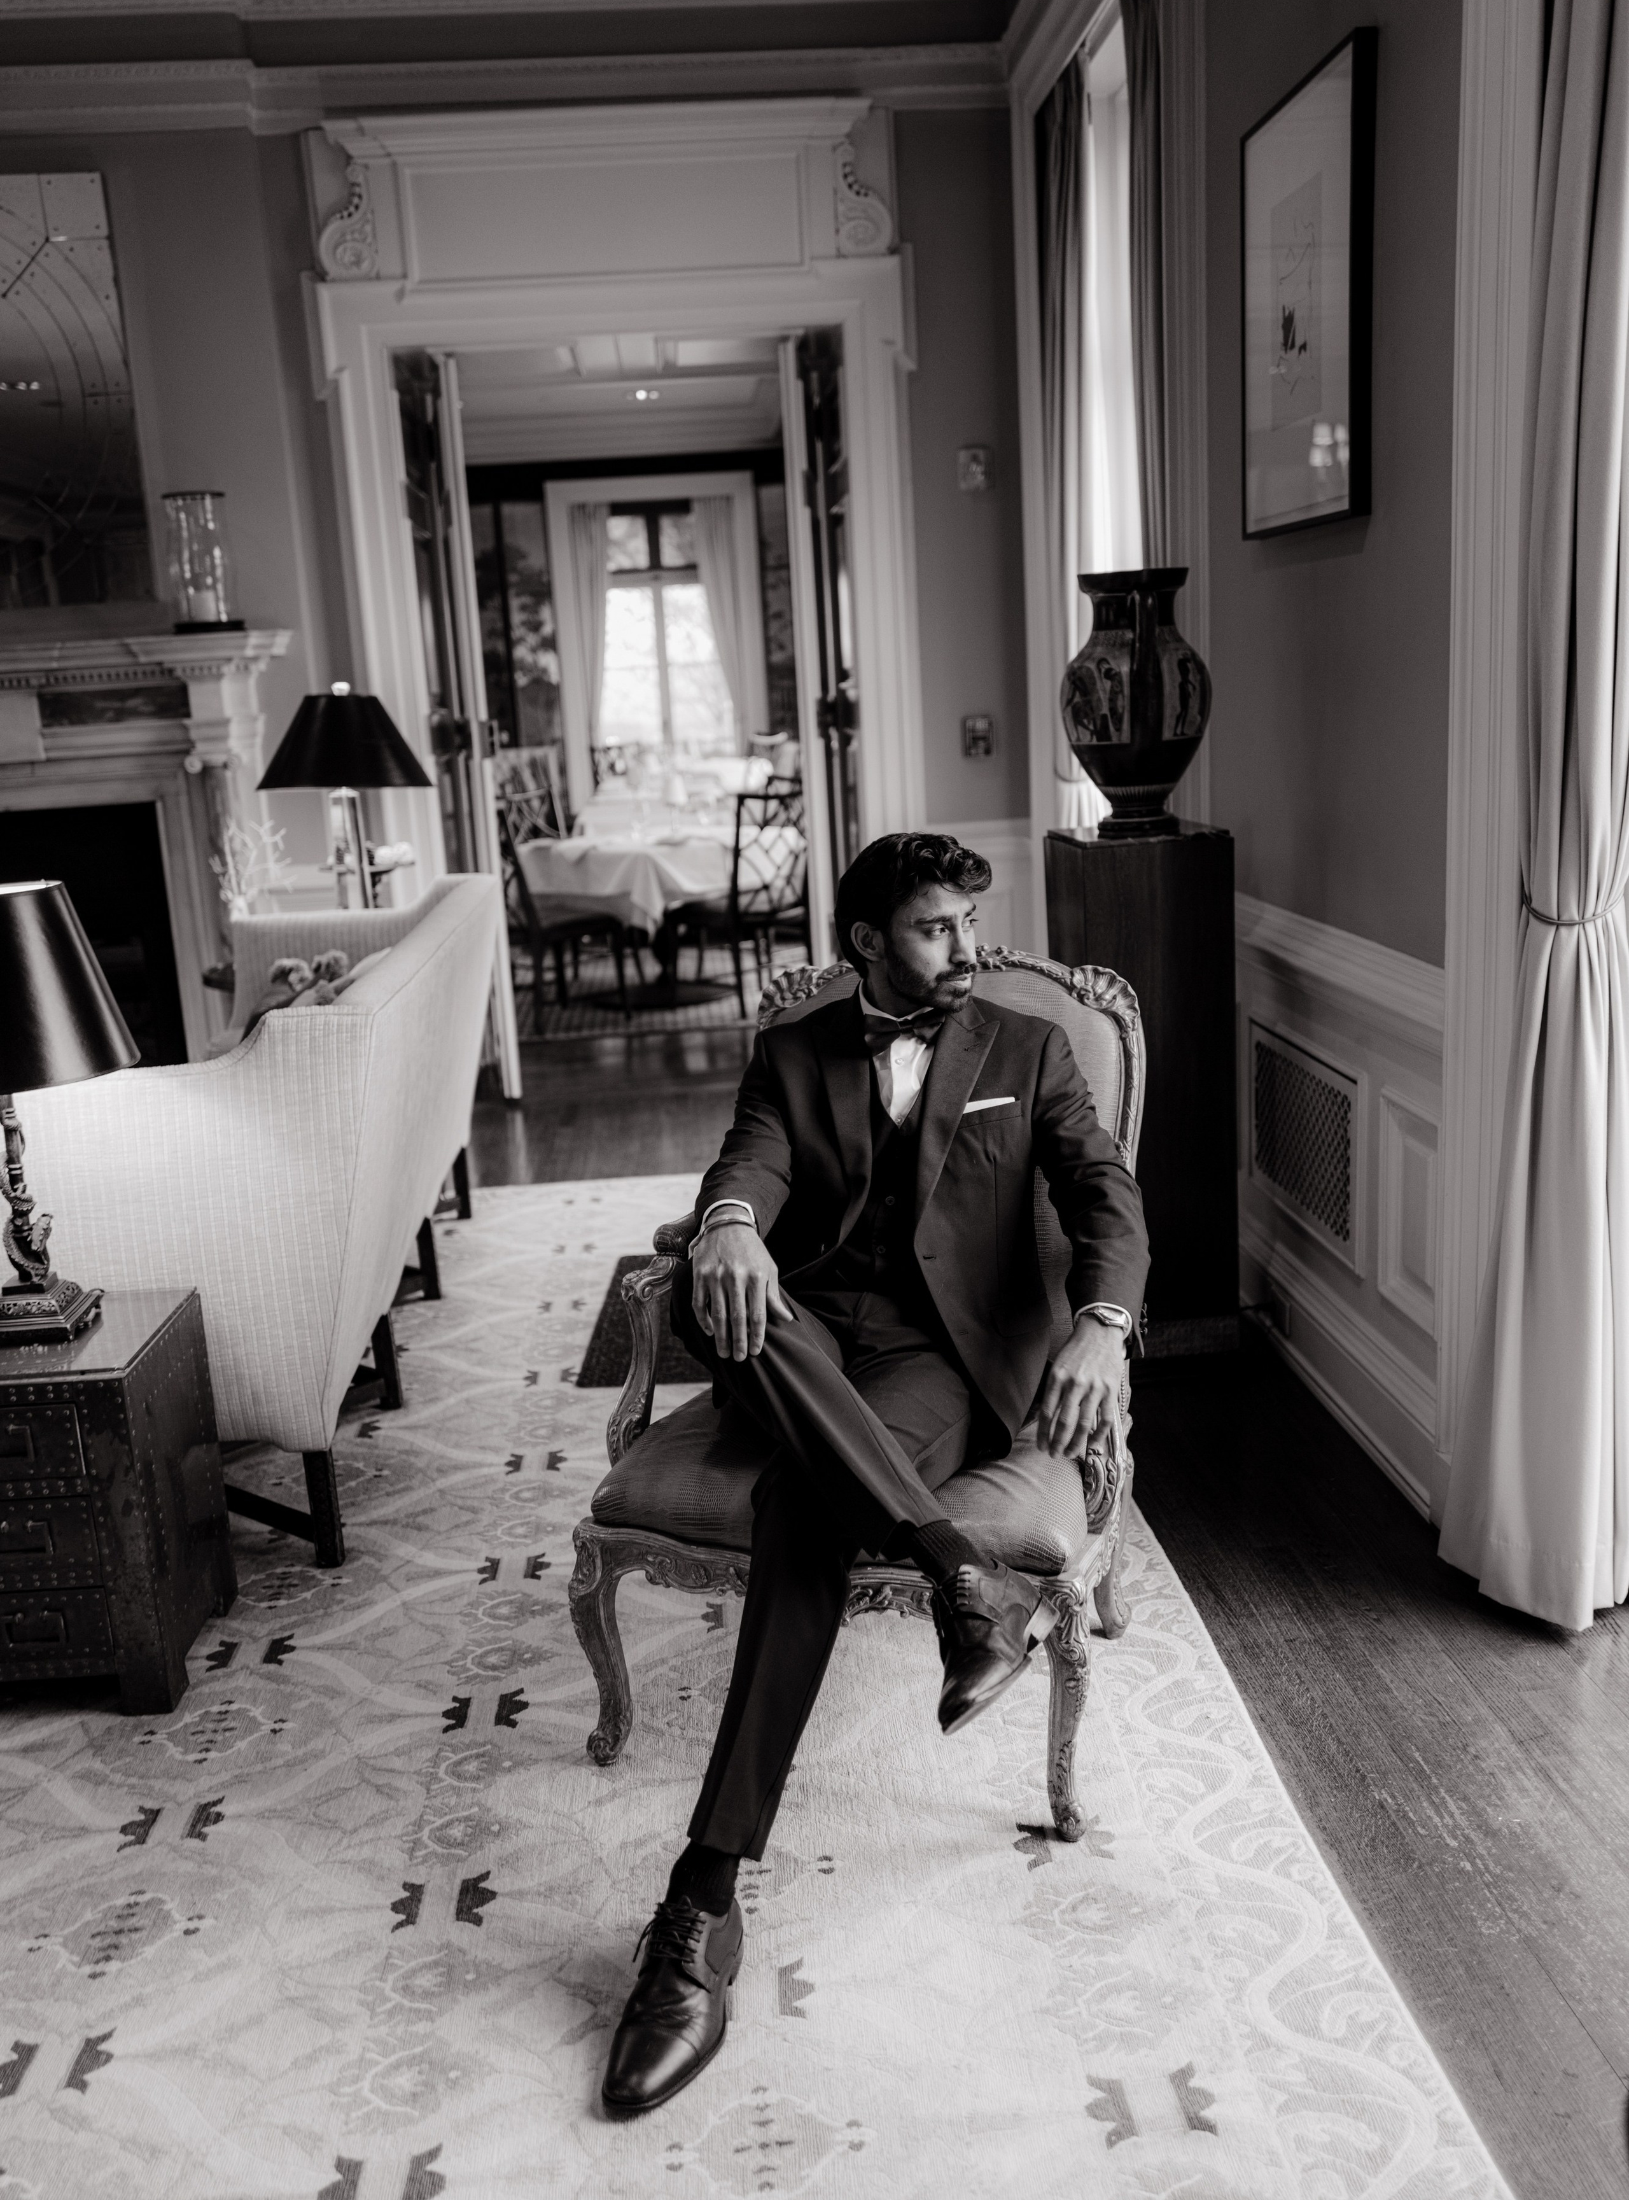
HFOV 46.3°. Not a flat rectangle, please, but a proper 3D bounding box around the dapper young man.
[{"bbox_3d":[0.085,0.332,2.352,0.600,1.242,1.080,1,13,17],"label":"dapper young man"}]

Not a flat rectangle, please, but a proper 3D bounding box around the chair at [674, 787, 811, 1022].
[{"bbox_3d":[-0.320,-0.903,8.508,0.480,0.963,0.560,-14,16,-39],"label":"chair"}]

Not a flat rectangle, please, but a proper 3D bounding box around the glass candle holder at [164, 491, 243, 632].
[{"bbox_3d":[-1.871,-1.651,5.818,0.206,0.394,0.206,-4,13,-3],"label":"glass candle holder"}]

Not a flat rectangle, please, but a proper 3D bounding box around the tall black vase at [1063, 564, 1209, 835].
[{"bbox_3d":[0.661,-0.808,3.907,0.303,0.538,0.303,-3,13,1],"label":"tall black vase"}]

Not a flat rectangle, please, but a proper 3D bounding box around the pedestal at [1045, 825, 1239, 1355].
[{"bbox_3d":[0.705,-0.020,4.094,0.320,1.085,0.330,-4,13,-3],"label":"pedestal"}]

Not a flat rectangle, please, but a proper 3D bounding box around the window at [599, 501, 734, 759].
[{"bbox_3d":[-1.128,-3.576,14.673,1.200,2.075,0.150,-4,13,-3],"label":"window"}]

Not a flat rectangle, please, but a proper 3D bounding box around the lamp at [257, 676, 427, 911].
[{"bbox_3d":[-1.403,-0.858,5.724,0.515,0.800,0.515,-4,13,-3],"label":"lamp"}]

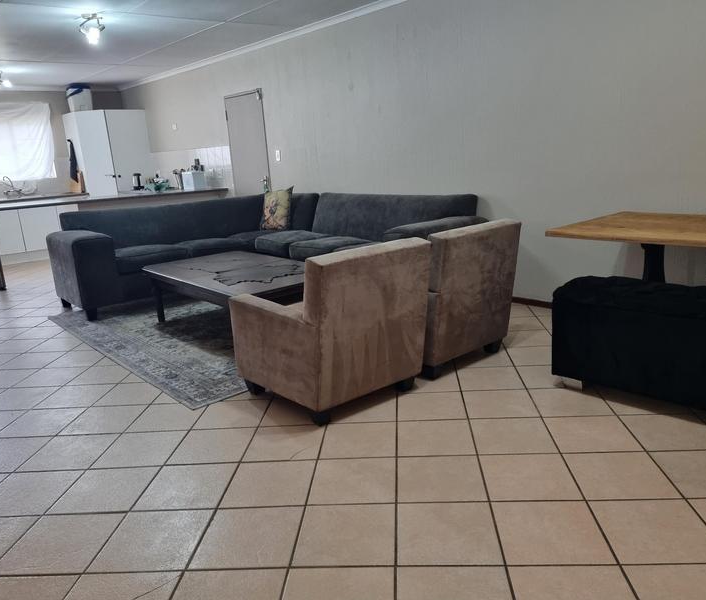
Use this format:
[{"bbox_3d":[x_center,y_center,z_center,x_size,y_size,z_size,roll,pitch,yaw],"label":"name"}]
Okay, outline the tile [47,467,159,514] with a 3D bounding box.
[{"bbox_3d":[-1.014,0.783,2.487,0.331,0.010,0.331,-3,14,5],"label":"tile"}]

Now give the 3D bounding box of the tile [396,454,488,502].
[{"bbox_3d":[0.350,0.722,2.419,0.343,0.010,0.343,-3,14,5],"label":"tile"}]

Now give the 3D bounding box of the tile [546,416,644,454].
[{"bbox_3d":[1.066,0.600,2.688,0.343,0.010,0.343,-3,14,5],"label":"tile"}]

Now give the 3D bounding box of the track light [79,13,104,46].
[{"bbox_3d":[-2.107,-2.176,4.873,0.220,0.250,0.220,-9,15,-19],"label":"track light"}]

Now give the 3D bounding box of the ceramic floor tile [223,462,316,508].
[{"bbox_3d":[-0.336,0.747,2.429,0.331,0.010,0.331,-3,14,5],"label":"ceramic floor tile"}]

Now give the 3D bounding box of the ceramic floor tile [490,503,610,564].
[{"bbox_3d":[0.658,0.777,2.011,0.331,0.010,0.331,-3,14,5],"label":"ceramic floor tile"}]

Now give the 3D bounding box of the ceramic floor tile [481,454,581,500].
[{"bbox_3d":[0.673,0.682,2.305,0.331,0.010,0.331,-3,14,5],"label":"ceramic floor tile"}]

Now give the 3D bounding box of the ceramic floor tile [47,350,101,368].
[{"bbox_3d":[-1.887,0.418,4.172,0.331,0.010,0.331,-3,14,5],"label":"ceramic floor tile"}]

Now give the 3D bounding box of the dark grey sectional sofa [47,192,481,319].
[{"bbox_3d":[-0.880,-0.370,5.183,2.416,0.883,3.421,-16,18,-38],"label":"dark grey sectional sofa"}]

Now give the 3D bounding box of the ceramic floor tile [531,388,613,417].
[{"bbox_3d":[1.090,0.514,3.025,0.343,0.010,0.343,-3,14,5],"label":"ceramic floor tile"}]

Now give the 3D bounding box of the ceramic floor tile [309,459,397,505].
[{"bbox_3d":[0.003,0.720,2.365,0.331,0.010,0.331,-3,14,5],"label":"ceramic floor tile"}]

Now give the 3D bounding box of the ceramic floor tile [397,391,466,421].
[{"bbox_3d":[0.391,0.541,3.029,0.331,0.010,0.331,-3,14,5],"label":"ceramic floor tile"}]

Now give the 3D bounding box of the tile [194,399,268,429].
[{"bbox_3d":[-0.619,0.592,3.076,0.331,0.010,0.331,-3,14,5],"label":"tile"}]

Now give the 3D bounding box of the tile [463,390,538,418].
[{"bbox_3d":[0.722,0.517,2.957,0.331,0.010,0.331,-3,14,5],"label":"tile"}]

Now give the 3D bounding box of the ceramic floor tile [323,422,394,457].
[{"bbox_3d":[0.028,0.644,2.729,0.331,0.010,0.331,-3,14,5],"label":"ceramic floor tile"}]

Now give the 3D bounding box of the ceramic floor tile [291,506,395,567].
[{"bbox_3d":[-0.021,0.802,2.039,0.331,0.010,0.331,-3,14,5],"label":"ceramic floor tile"}]

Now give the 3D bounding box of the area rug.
[{"bbox_3d":[-1.073,0.162,5.062,2.050,0.010,3.111,-15,18,-37],"label":"area rug"}]

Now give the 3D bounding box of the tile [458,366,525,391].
[{"bbox_3d":[0.771,0.447,3.395,0.343,0.010,0.343,-3,14,5],"label":"tile"}]

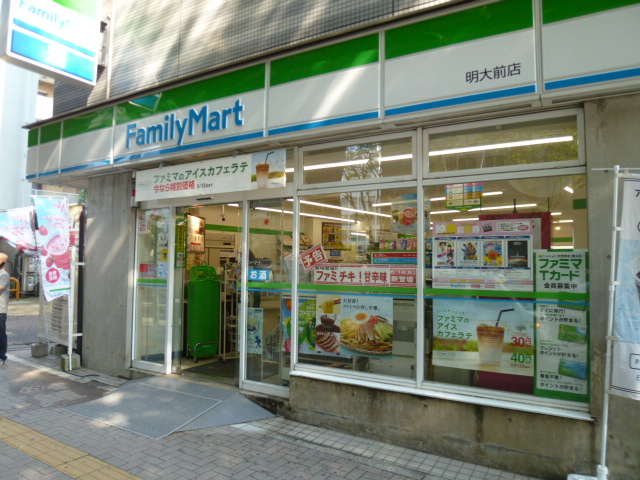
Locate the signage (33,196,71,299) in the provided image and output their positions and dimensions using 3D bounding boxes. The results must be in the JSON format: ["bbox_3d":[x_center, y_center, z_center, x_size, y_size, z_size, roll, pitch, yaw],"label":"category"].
[{"bbox_3d":[-3.731,0.132,6.166,0.090,1.410,0.430,-2,-4,40],"label":"signage"}]

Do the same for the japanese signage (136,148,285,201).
[{"bbox_3d":[-1.402,-0.740,5.328,2.405,0.403,0.040,-1,-4,30],"label":"japanese signage"}]

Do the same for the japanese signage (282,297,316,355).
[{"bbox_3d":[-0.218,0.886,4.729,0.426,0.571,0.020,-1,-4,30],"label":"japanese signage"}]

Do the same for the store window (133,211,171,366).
[{"bbox_3d":[-2.190,0.629,5.797,0.658,2.112,0.060,-1,-4,30],"label":"store window"}]

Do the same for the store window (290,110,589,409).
[{"bbox_3d":[0.872,0.156,4.035,2.653,2.311,0.100,-1,-4,30],"label":"store window"}]

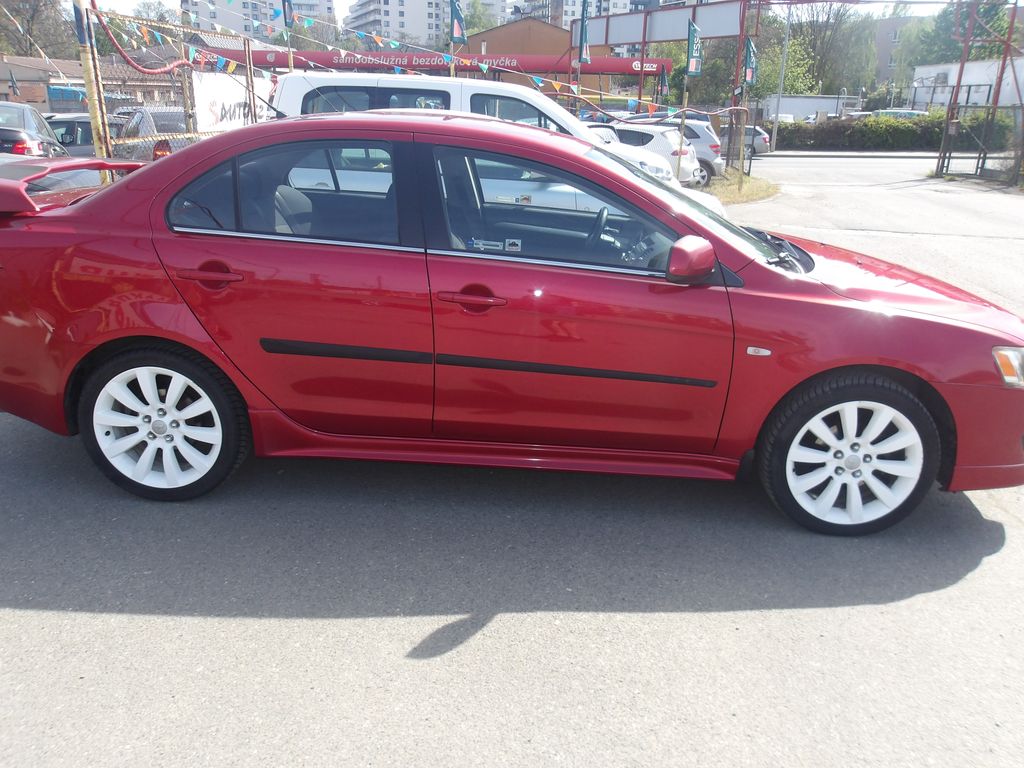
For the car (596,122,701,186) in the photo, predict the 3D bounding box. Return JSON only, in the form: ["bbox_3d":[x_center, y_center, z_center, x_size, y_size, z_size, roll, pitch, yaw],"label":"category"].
[{"bbox_3d":[2.221,-5.405,18.963,4.300,1.470,1.770,12,21,28],"label":"car"}]

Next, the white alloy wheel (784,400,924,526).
[{"bbox_3d":[1.278,0.274,3.057,0.490,0.490,0.190,3,17,2],"label":"white alloy wheel"}]

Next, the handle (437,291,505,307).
[{"bbox_3d":[-0.141,-0.309,2.870,0.250,0.032,0.050,5,17,1],"label":"handle"}]

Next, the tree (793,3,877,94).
[{"bbox_3d":[28.661,-27.421,70.976,7.700,12.400,7.200,2,18,-1],"label":"tree"}]

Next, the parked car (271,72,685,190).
[{"bbox_3d":[-0.331,-2.798,10.217,4.900,1.930,1.920,3,18,3],"label":"parked car"}]

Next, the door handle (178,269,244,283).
[{"bbox_3d":[-1.067,-0.388,2.846,0.236,0.037,0.045,3,18,2],"label":"door handle"}]

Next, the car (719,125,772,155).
[{"bbox_3d":[9.836,-11.575,37.749,4.500,1.460,1.780,-1,18,-8],"label":"car"}]

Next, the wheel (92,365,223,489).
[{"bbox_3d":[-1.350,0.145,3.144,0.495,0.495,0.195,3,18,2],"label":"wheel"}]

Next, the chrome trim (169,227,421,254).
[{"bbox_3d":[-0.781,-0.527,2.932,0.926,0.018,0.015,5,17,1],"label":"chrome trim"}]

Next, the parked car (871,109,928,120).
[{"bbox_3d":[21.821,-15.187,46.387,4.300,1.480,1.780,-1,18,-10],"label":"parked car"}]

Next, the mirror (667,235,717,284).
[{"bbox_3d":[0.617,-0.431,2.733,0.140,0.147,0.200,3,18,2],"label":"mirror"}]

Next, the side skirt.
[{"bbox_3d":[-0.063,0.211,3.045,1.848,0.187,0.130,3,18,2],"label":"side skirt"}]

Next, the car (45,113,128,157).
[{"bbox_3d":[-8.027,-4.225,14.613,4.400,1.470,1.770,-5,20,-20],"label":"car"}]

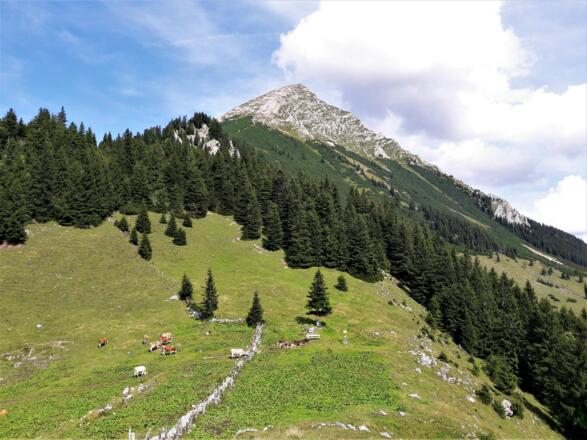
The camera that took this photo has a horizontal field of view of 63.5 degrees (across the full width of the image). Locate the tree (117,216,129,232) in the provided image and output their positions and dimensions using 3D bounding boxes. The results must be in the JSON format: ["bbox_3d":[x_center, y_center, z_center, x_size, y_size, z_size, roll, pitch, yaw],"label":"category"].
[{"bbox_3d":[-44.540,1.240,124.000,3.130,4.050,3.130,0,0,0],"label":"tree"}]

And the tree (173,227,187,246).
[{"bbox_3d":[-28.760,4.300,120.000,3.410,4.800,3.410,0,0,0],"label":"tree"}]

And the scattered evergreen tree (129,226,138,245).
[{"bbox_3d":[-39.570,3.980,118.000,2.240,4.470,2.240,0,0,0],"label":"scattered evergreen tree"}]

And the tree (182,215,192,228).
[{"bbox_3d":[-34.165,0.483,153.000,3.223,4.512,3.223,0,-3,0],"label":"tree"}]

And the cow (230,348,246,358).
[{"bbox_3d":[-7.620,18.590,66.000,2.150,1.350,0.650,0,0,0],"label":"cow"}]

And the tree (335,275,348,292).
[{"bbox_3d":[9.195,12.087,90.000,2.654,3.318,2.654,0,-3,0],"label":"tree"}]

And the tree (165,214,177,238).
[{"bbox_3d":[-36.569,1.720,142.000,3.739,6.731,3.739,0,-3,0],"label":"tree"}]

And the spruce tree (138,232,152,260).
[{"bbox_3d":[-35.220,6.370,113.000,3.210,6.550,3.210,0,0,0],"label":"spruce tree"}]

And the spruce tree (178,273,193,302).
[{"bbox_3d":[-19.023,11.944,84.000,2.477,5.132,2.477,0,-3,0],"label":"spruce tree"}]

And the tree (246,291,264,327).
[{"bbox_3d":[-5.726,13.499,72.000,2.654,5.460,2.654,0,-3,0],"label":"tree"}]

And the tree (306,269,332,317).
[{"bbox_3d":[4.670,13.180,86.000,4.620,8.610,4.620,0,0,0],"label":"tree"}]

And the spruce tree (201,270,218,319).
[{"bbox_3d":[-13.114,11.810,75.000,2.686,7.979,2.686,0,-3,0],"label":"spruce tree"}]

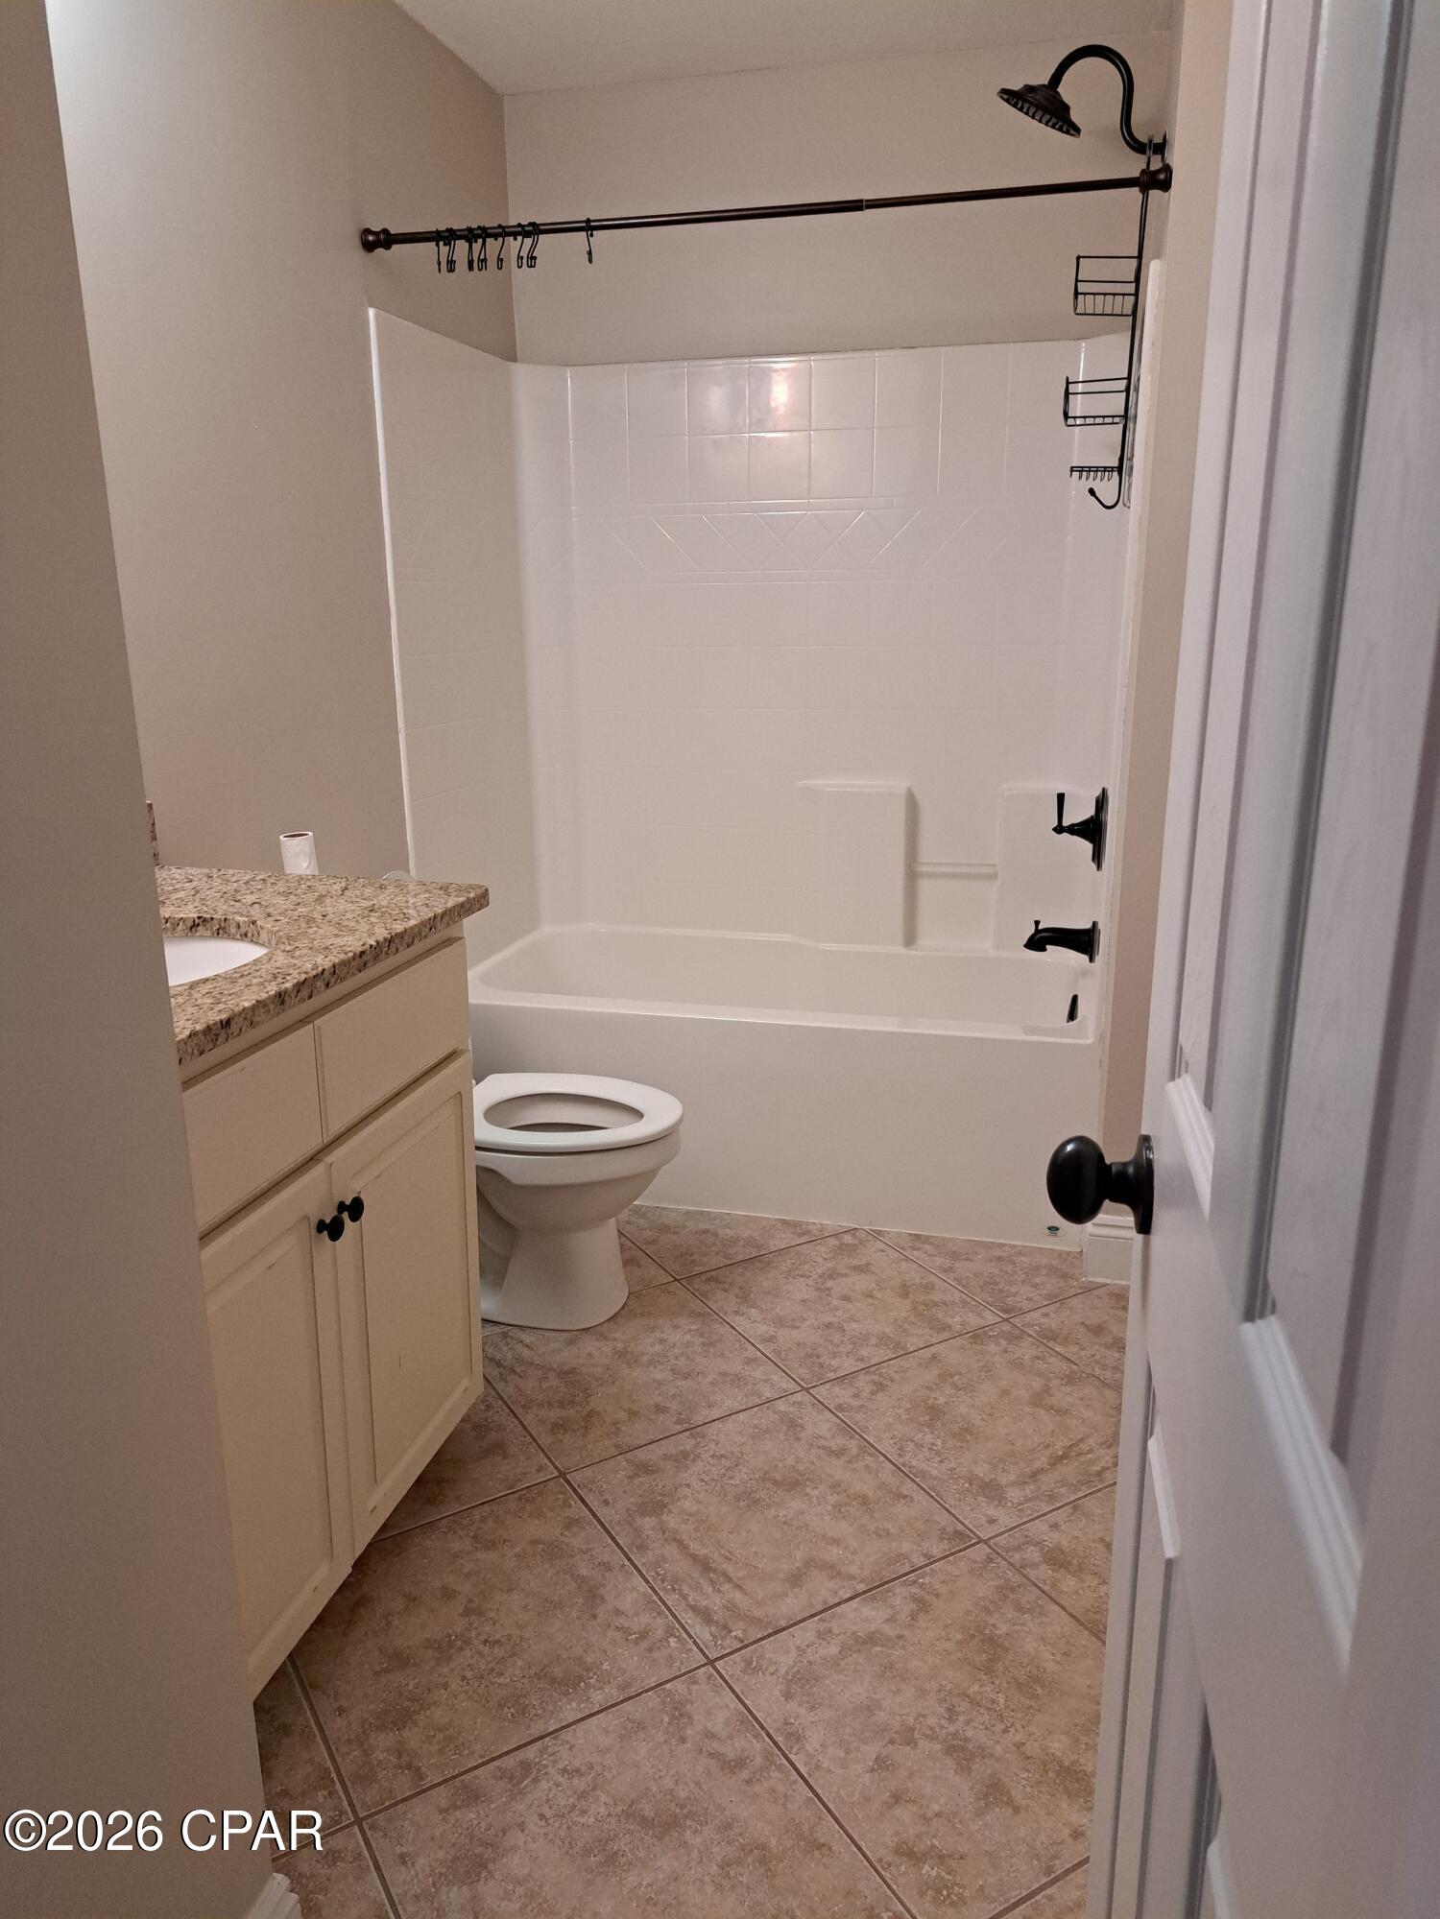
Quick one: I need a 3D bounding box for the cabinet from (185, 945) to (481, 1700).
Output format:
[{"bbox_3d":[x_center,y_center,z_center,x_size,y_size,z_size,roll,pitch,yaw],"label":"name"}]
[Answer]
[{"bbox_3d":[-0.749,0.447,1.757,0.553,0.880,0.925,3,15,13],"label":"cabinet"}]

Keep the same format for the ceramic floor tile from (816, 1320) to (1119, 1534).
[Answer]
[{"bbox_3d":[0.467,0.776,2.251,0.455,0.010,0.455,-9,16,-30],"label":"ceramic floor tile"}]

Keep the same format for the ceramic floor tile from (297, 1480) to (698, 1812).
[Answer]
[{"bbox_3d":[-0.324,0.894,1.796,0.455,0.010,0.455,-9,16,-30],"label":"ceramic floor tile"}]

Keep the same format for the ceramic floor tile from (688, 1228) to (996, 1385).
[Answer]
[{"bbox_3d":[0.232,0.679,2.635,0.455,0.010,0.455,-9,16,-30],"label":"ceramic floor tile"}]

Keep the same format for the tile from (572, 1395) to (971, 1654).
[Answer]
[{"bbox_3d":[0.071,0.835,2.024,0.455,0.010,0.455,-9,16,-30],"label":"tile"}]

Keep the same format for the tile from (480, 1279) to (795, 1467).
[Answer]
[{"bbox_3d":[-0.164,0.739,2.407,0.455,0.010,0.455,-9,16,-30],"label":"tile"}]

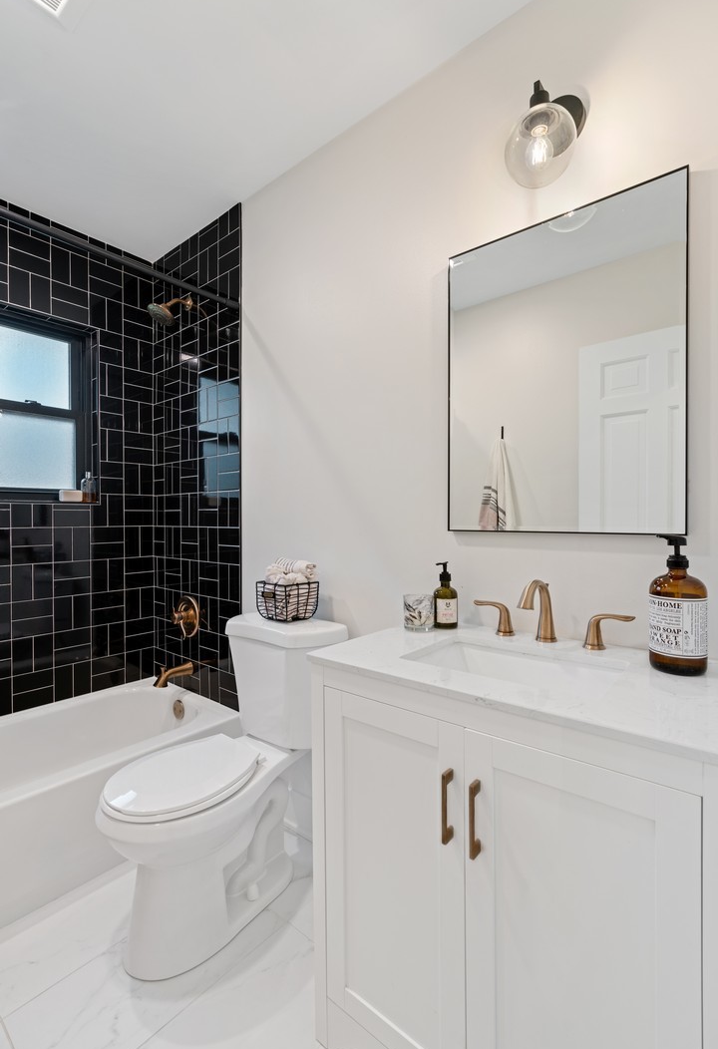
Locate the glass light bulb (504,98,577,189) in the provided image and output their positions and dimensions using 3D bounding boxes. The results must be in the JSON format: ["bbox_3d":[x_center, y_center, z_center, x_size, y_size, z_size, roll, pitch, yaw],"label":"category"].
[{"bbox_3d":[0.412,-0.859,1.089,0.153,0.152,0.153,0,1,40],"label":"glass light bulb"}]

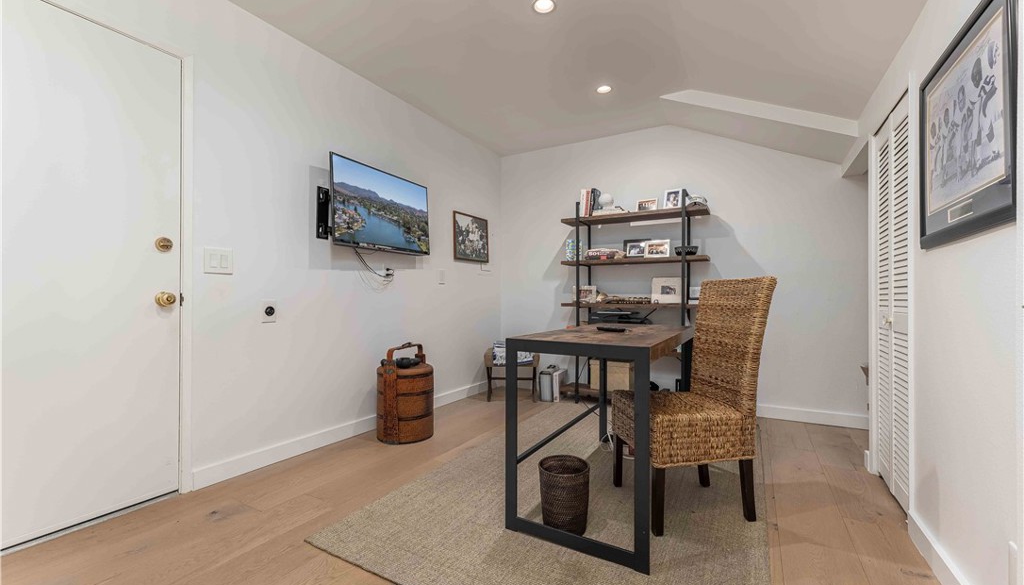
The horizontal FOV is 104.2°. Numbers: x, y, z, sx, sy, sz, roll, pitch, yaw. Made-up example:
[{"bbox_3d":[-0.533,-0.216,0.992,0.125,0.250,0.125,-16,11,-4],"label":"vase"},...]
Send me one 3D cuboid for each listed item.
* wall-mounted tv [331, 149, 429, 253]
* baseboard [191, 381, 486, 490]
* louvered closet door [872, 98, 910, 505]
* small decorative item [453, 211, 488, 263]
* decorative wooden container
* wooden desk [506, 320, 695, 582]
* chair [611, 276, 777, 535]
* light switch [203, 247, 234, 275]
[{"bbox_3d":[-0.858,-0.543,2.694,0.050,0.530,0.925,-2,1,24],"label":"wall-mounted tv"},{"bbox_3d":[-0.831,0.917,3.018,0.014,0.096,2.600,0,-1,32],"label":"baseboard"},{"bbox_3d":[1.808,0.052,1.869,0.032,1.810,0.580,0,-1,32],"label":"louvered closet door"},{"bbox_3d":[-0.378,-0.504,3.746,0.025,0.427,0.530,0,-1,32],"label":"small decorative item"},{"bbox_3d":[-0.733,0.650,2.734,0.385,0.630,0.410,0,-1,0],"label":"decorative wooden container"},{"bbox_3d":[0.513,0.573,1.955,0.565,0.761,1.150,0,-1,31],"label":"wooden desk"},{"bbox_3d":[0.788,0.443,1.784,0.570,1.020,0.420,0,-1,-10],"label":"chair"},{"bbox_3d":[-1.467,-0.155,1.993,0.008,0.127,0.122,0,-1,32],"label":"light switch"}]

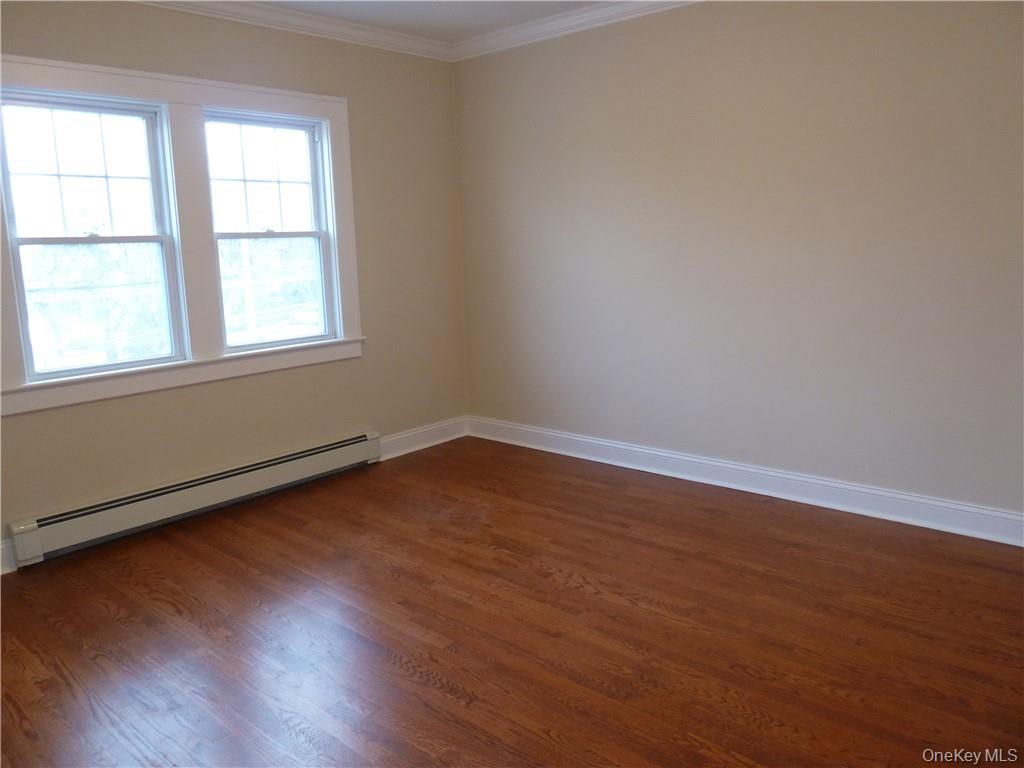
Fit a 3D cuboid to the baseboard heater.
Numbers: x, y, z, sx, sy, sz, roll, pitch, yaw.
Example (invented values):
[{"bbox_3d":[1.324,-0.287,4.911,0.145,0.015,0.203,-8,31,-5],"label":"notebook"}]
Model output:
[{"bbox_3d":[-1.477,0.541,3.854,0.073,0.173,1.940,7,14,40],"label":"baseboard heater"}]

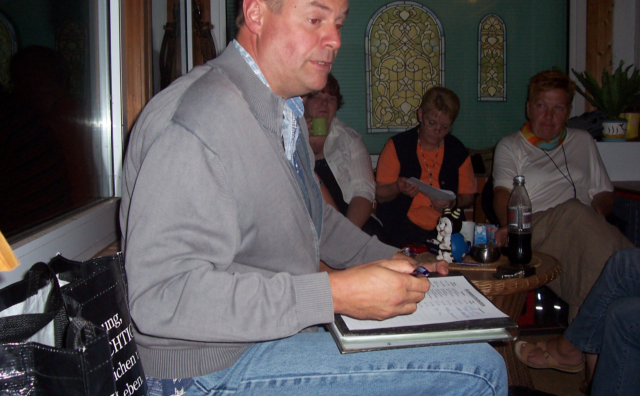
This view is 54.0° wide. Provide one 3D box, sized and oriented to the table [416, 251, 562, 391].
[{"bbox_3d":[0.392,0.454,1.722,0.530,0.560,0.530,-1,4,0],"label":"table"}]

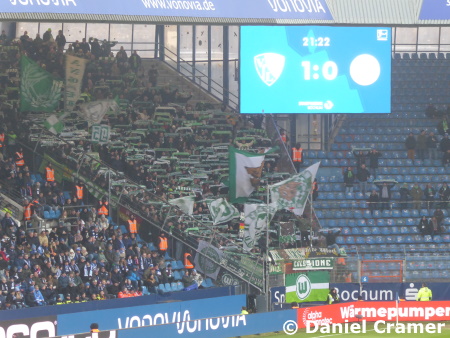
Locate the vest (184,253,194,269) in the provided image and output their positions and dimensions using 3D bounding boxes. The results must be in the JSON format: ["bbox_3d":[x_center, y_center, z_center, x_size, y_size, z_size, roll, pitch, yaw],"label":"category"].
[{"bbox_3d":[-1.590,4.204,157.500,0.340,0.700,0.500,0,2,-12],"label":"vest"}]

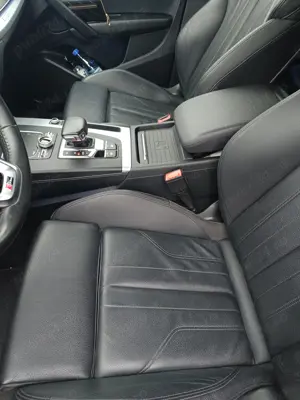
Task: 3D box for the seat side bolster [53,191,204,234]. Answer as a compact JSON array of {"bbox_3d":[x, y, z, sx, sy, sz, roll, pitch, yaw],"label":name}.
[{"bbox_3d":[-0.043,0.043,0.740,0.409,0.098,0.093,6,46,-12],"label":"seat side bolster"}]

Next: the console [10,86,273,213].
[{"bbox_3d":[-0.039,-0.138,0.818,0.824,0.288,0.258,-3,47,-2],"label":"console"}]

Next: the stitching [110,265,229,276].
[{"bbox_3d":[0.049,0.169,0.665,0.297,0.007,0.007,6,46,-12],"label":"stitching"}]

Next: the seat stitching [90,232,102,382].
[{"bbox_3d":[-0.112,0.194,0.590,0.014,0.012,0.318,6,46,-12],"label":"seat stitching"}]

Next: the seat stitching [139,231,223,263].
[{"bbox_3d":[0.079,0.123,0.720,0.224,0.014,0.081,6,46,-12],"label":"seat stitching"}]

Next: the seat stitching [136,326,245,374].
[{"bbox_3d":[0.091,0.297,0.555,0.234,0.014,0.088,6,46,-12],"label":"seat stitching"}]

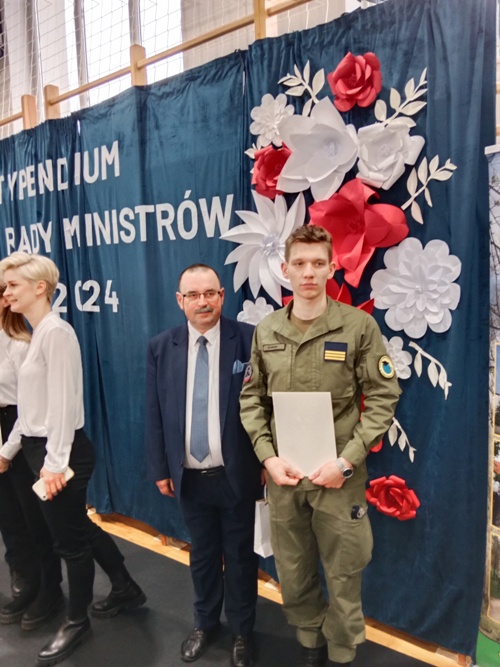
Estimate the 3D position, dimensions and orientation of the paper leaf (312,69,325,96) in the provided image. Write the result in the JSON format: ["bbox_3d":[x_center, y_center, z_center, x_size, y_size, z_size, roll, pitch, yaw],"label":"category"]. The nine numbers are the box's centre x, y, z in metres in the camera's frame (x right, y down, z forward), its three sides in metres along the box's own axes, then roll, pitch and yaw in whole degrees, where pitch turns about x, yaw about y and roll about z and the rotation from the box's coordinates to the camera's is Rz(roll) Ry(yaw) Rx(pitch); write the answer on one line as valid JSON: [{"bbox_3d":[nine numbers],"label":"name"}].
[{"bbox_3d":[0.298,-1.087,2.169,0.054,0.104,0.016,11,13,35],"label":"paper leaf"}]

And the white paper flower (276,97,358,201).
[{"bbox_3d":[0.288,-0.784,2.123,0.370,0.410,0.160,3,8,36],"label":"white paper flower"}]

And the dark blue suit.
[{"bbox_3d":[-0.169,0.654,2.233,0.540,1.460,0.300,-1,7,3],"label":"dark blue suit"}]

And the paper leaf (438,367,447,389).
[{"bbox_3d":[0.772,0.185,1.999,0.030,0.085,0.014,-4,3,36],"label":"paper leaf"}]

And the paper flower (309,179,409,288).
[{"bbox_3d":[0.433,-0.405,2.046,0.440,0.441,0.160,4,8,36],"label":"paper flower"}]

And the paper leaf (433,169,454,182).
[{"bbox_3d":[0.734,-0.600,1.916,0.078,0.034,0.016,13,13,34],"label":"paper leaf"}]

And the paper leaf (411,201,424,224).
[{"bbox_3d":[0.665,-0.477,1.996,0.039,0.103,0.014,-26,-10,35],"label":"paper leaf"}]

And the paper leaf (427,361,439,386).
[{"bbox_3d":[0.740,0.166,2.014,0.040,0.105,0.016,-7,2,37],"label":"paper leaf"}]

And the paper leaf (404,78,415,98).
[{"bbox_3d":[0.628,-0.960,1.965,0.038,0.073,0.014,16,15,34],"label":"paper leaf"}]

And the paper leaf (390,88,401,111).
[{"bbox_3d":[0.581,-0.938,2.001,0.042,0.087,0.014,-10,0,36],"label":"paper leaf"}]

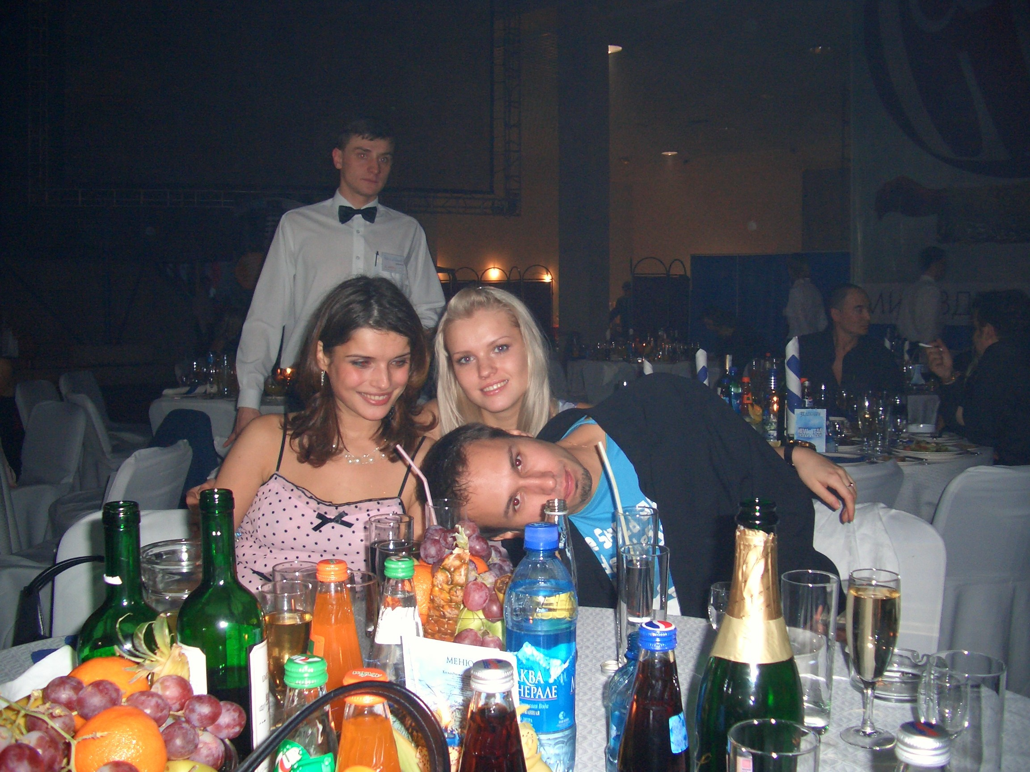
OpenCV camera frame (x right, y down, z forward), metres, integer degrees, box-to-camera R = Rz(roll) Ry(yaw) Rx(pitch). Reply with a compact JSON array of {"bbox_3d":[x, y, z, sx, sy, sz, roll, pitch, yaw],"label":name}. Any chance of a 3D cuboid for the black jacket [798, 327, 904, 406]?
[{"bbox_3d":[1.380,0.041,4.266,0.480,0.560,0.320,2,5,21],"label":"black jacket"}]

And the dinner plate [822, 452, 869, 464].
[{"bbox_3d":[0.930,0.207,3.076,0.235,0.025,0.235,0,5,0],"label":"dinner plate"}]

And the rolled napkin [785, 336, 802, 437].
[{"bbox_3d":[0.937,0.003,3.500,0.050,0.335,0.050,0,5,0],"label":"rolled napkin"}]

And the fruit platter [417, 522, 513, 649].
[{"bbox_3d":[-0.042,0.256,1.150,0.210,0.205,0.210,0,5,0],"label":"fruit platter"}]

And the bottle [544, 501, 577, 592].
[{"bbox_3d":[0.050,0.243,1.267,0.058,0.208,0.058,0,4,0],"label":"bottle"}]

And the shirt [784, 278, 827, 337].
[{"bbox_3d":[2.500,-0.670,9.000,0.280,0.560,0.420,3,5,41],"label":"shirt"}]

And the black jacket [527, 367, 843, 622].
[{"bbox_3d":[0.280,0.215,1.720,0.510,0.500,0.360,-10,6,17],"label":"black jacket"}]

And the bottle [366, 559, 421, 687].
[{"bbox_3d":[-0.108,0.267,0.987,0.059,0.210,0.059,0,4,0],"label":"bottle"}]

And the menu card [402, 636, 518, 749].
[{"bbox_3d":[-0.048,0.299,0.905,0.107,0.148,0.030,2,4,23],"label":"menu card"}]

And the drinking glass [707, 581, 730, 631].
[{"bbox_3d":[0.268,0.305,1.308,0.053,0.107,0.053,0,5,0],"label":"drinking glass"}]

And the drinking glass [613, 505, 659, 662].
[{"bbox_3d":[0.168,0.251,1.430,0.058,0.165,0.058,0,4,0],"label":"drinking glass"}]

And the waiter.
[{"bbox_3d":[-0.550,0.038,3.316,0.620,1.760,0.380,-2,5,-19],"label":"waiter"}]

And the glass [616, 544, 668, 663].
[{"bbox_3d":[0.151,0.268,1.215,0.058,0.155,0.058,0,5,0],"label":"glass"}]

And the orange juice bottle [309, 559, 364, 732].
[{"bbox_3d":[-0.167,0.266,0.965,0.060,0.210,0.060,1,4,18],"label":"orange juice bottle"}]

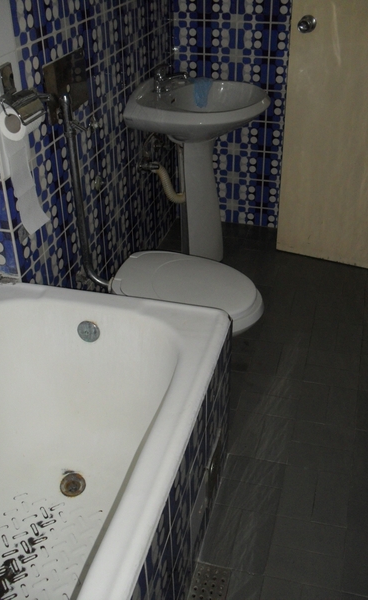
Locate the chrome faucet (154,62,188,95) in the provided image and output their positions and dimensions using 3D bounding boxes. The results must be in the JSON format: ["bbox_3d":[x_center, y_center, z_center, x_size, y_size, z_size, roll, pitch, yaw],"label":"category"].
[{"bbox_3d":[-0.050,-0.891,2.444,0.137,0.118,0.050,9,35,13],"label":"chrome faucet"}]

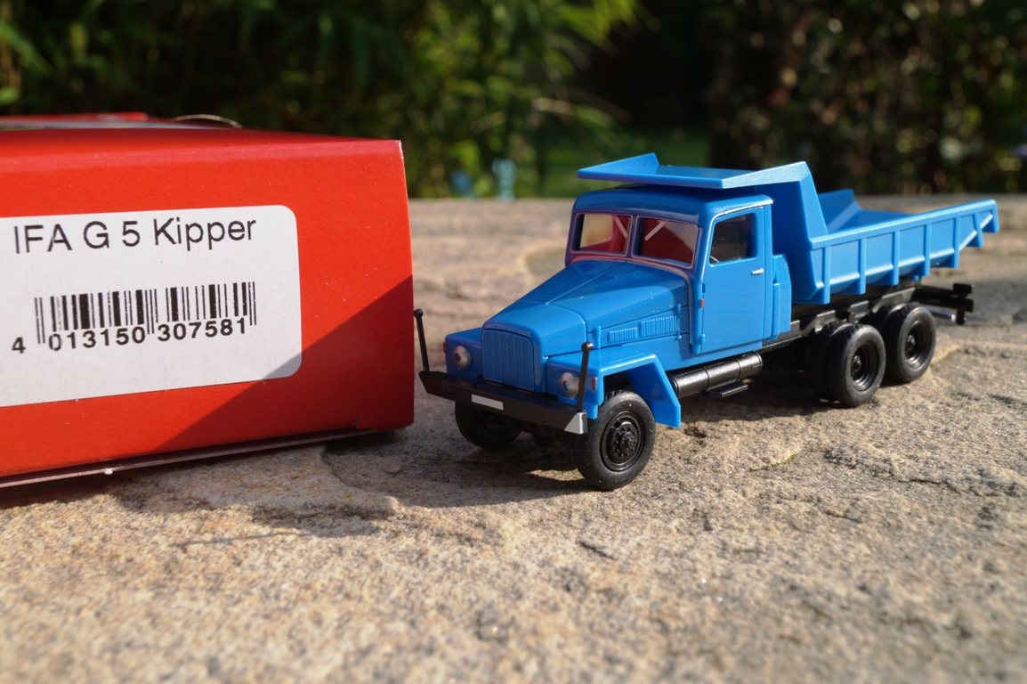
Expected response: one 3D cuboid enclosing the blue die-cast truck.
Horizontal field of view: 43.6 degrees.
[{"bbox_3d":[0.031,-0.008,0.172,0.090,0.033,0.029,-14,17,-41],"label":"blue die-cast truck"}]

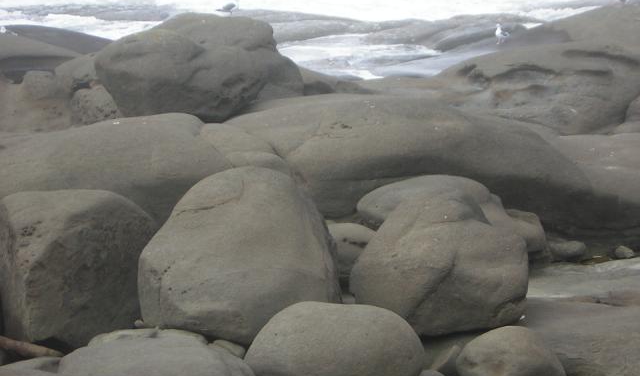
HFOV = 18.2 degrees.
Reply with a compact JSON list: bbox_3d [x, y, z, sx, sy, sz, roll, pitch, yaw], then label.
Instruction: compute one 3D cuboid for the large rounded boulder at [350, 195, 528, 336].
[{"bbox_3d":[0.718,0.466,12.000,1.070,0.851,0.909,0,10,0],"label":"large rounded boulder"}]

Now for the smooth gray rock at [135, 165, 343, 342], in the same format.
[{"bbox_3d":[-0.480,0.402,11.900,1.204,1.065,0.963,0,10,0],"label":"smooth gray rock"}]

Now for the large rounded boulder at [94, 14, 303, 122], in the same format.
[{"bbox_3d":[-1.339,-1.295,22.000,2.292,1.225,1.833,0,10,0],"label":"large rounded boulder"}]

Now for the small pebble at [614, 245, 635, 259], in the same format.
[{"bbox_3d":[2.211,0.465,14.500,0.145,0.109,0.116,0,10,0],"label":"small pebble"}]

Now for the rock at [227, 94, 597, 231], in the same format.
[{"bbox_3d":[0.747,-0.188,16.300,3.020,1.124,1.963,0,10,0],"label":"rock"}]

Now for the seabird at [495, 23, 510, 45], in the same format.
[{"bbox_3d":[3.610,-3.046,39.500,0.170,0.420,0.420,6,11,32],"label":"seabird"}]

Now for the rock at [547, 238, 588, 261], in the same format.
[{"bbox_3d":[1.778,0.444,14.400,0.288,0.156,0.216,0,10,0],"label":"rock"}]

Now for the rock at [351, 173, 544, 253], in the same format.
[{"bbox_3d":[0.922,0.193,14.000,1.332,0.555,0.999,0,10,0],"label":"rock"}]

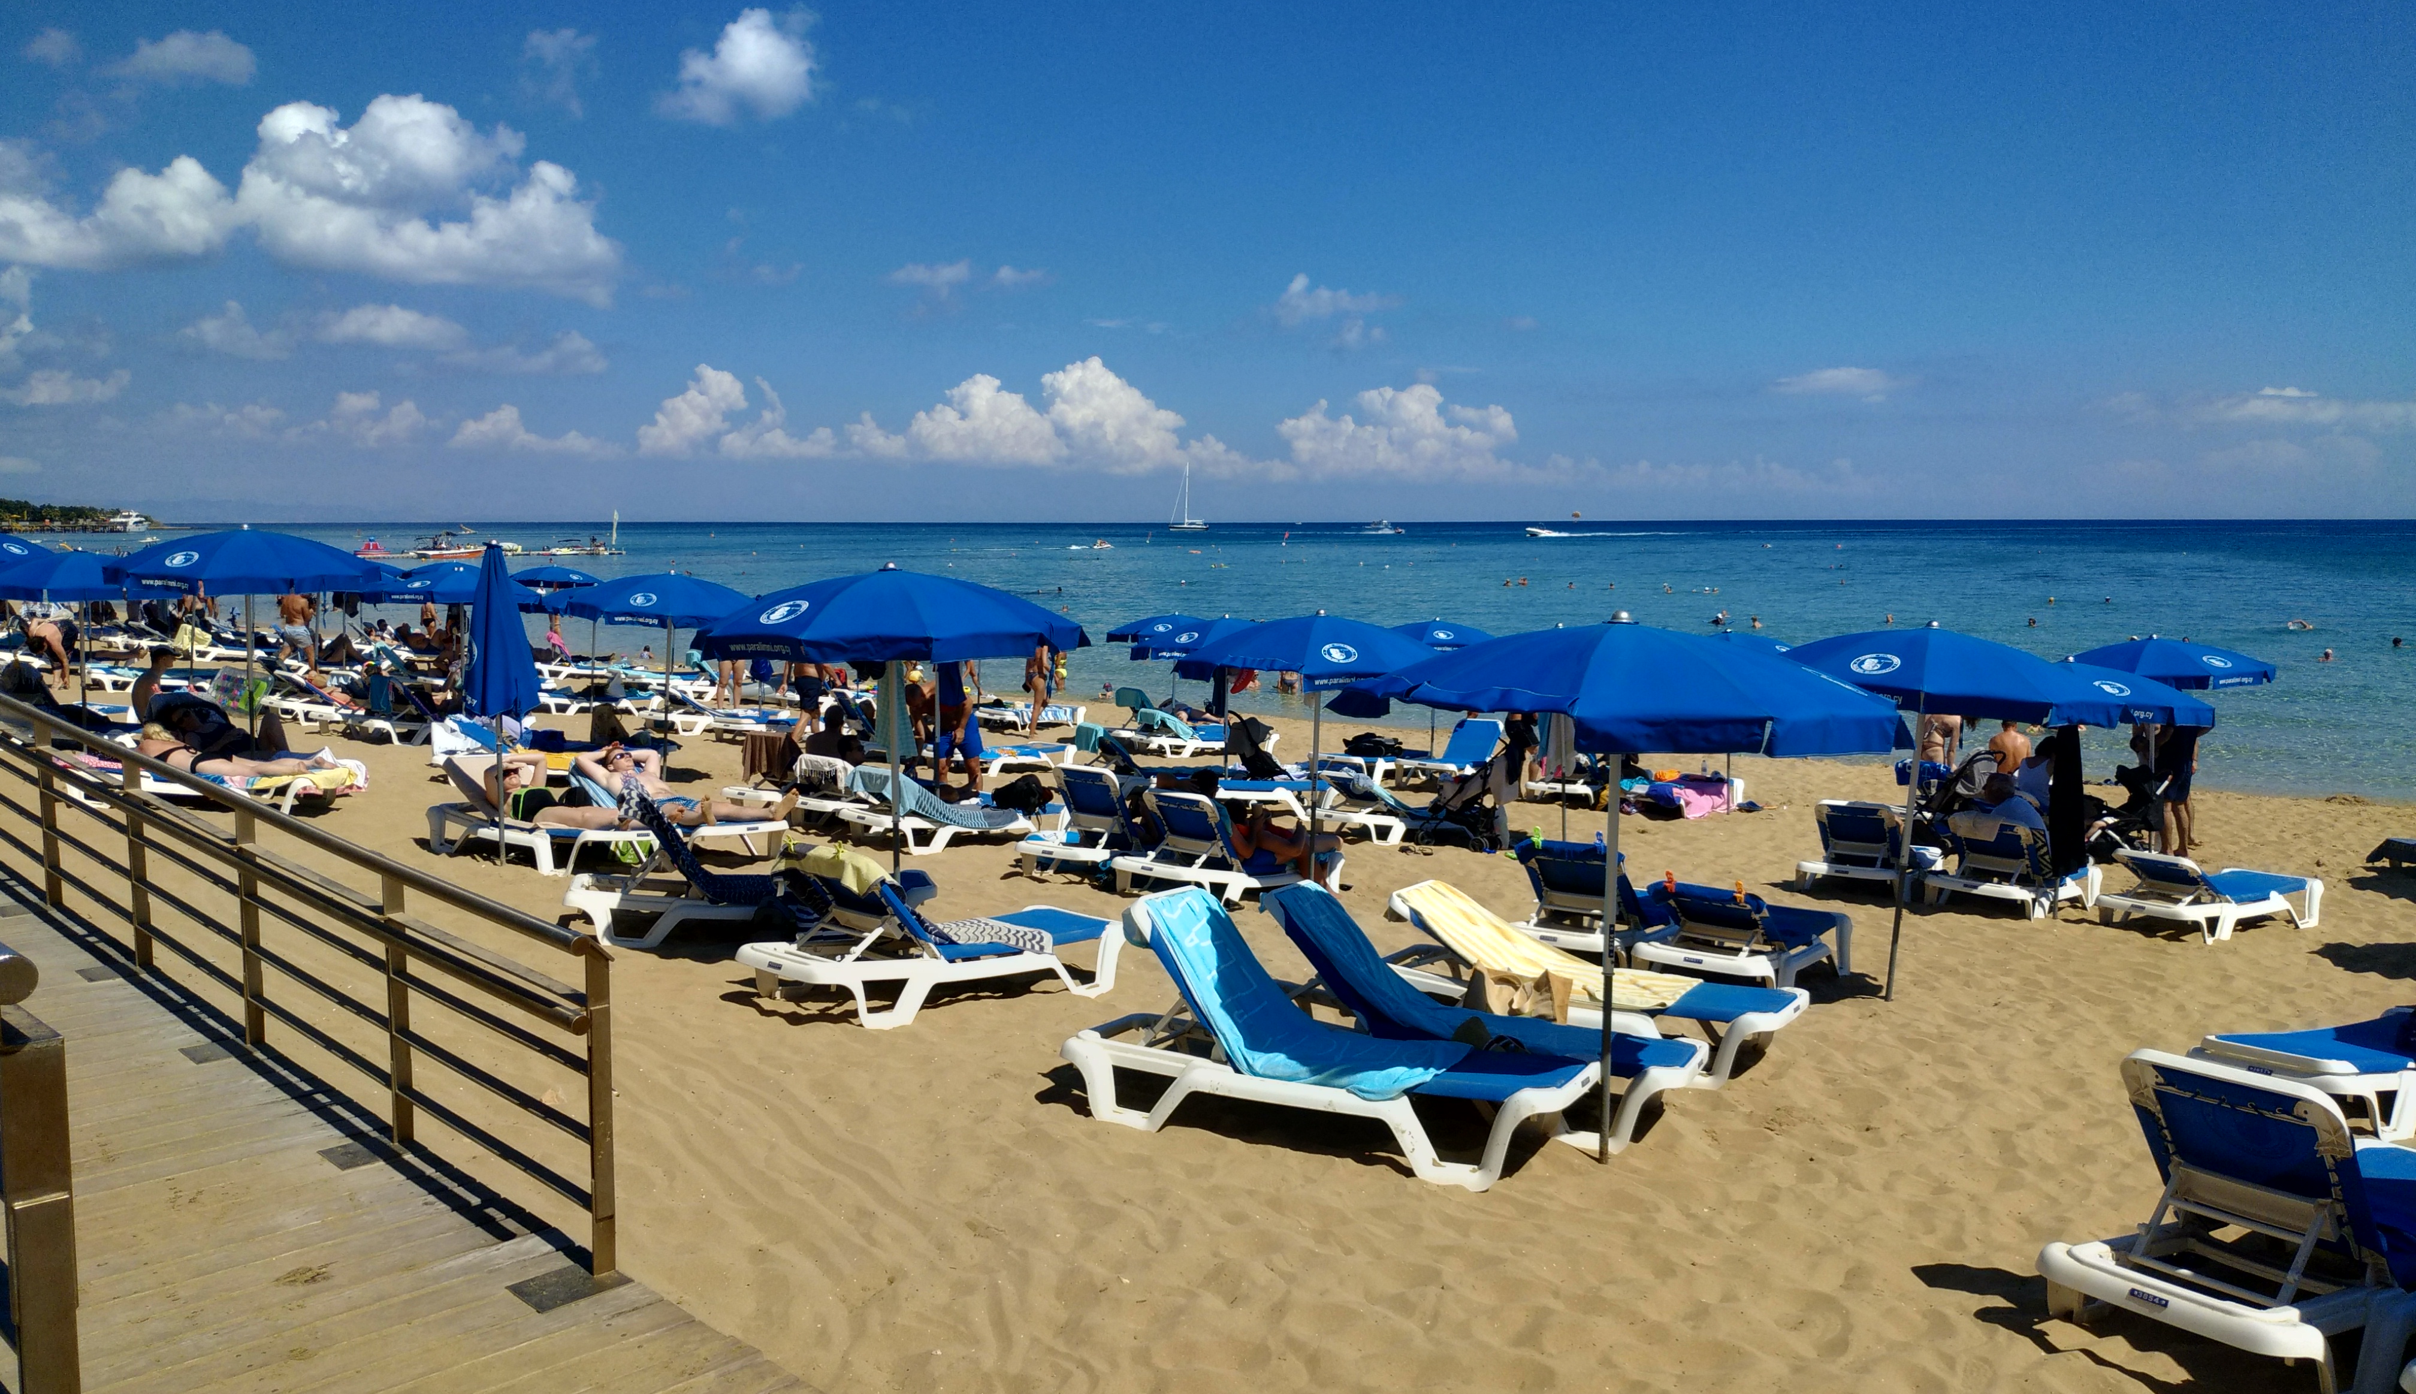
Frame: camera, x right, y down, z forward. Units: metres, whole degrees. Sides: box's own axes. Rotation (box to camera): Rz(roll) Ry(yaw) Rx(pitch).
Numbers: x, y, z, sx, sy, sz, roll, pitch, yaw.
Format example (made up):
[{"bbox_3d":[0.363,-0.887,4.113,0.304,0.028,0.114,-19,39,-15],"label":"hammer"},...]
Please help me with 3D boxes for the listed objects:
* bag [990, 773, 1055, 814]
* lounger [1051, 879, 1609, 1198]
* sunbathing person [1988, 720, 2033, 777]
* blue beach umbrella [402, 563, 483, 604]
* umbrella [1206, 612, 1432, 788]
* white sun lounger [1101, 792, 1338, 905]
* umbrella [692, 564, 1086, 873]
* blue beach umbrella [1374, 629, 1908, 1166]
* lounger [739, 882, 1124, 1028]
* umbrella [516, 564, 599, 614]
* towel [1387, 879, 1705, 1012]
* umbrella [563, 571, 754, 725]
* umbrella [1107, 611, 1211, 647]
[{"bbox_3d":[-1.549,0.802,13.958,0.500,0.320,0.320,0,6,0],"label":"bag"},{"bbox_3d":[0.440,1.215,6.384,1.920,0.870,0.710,3,7,27],"label":"lounger"},{"bbox_3d":[9.327,0.980,19.585,0.480,1.650,0.300,3,7,27],"label":"sunbathing person"},{"bbox_3d":[-9.444,-0.585,21.254,2.100,2.200,2.100,0,6,0],"label":"blue beach umbrella"},{"bbox_3d":[0.811,0.444,12.011,2.100,2.120,2.100,0,6,0],"label":"umbrella"},{"bbox_3d":[0.254,1.050,12.354,0.730,0.800,1.900,5,4,37],"label":"white sun lounger"},{"bbox_3d":[-1.689,0.249,9.050,2.050,1.930,2.050,0,6,0],"label":"umbrella"},{"bbox_3d":[1.589,0.760,6.564,2.100,2.150,2.100,0,6,0],"label":"blue beach umbrella"},{"bbox_3d":[-1.391,1.180,8.739,0.730,0.750,1.900,5,4,43],"label":"lounger"},{"bbox_3d":[-13.625,-1.771,35.101,2.050,1.950,2.050,0,6,0],"label":"umbrella"},{"bbox_3d":[1.544,1.108,7.601,1.330,0.420,0.600,3,7,27],"label":"towel"},{"bbox_3d":[-5.239,-0.249,16.502,2.050,1.970,2.050,0,6,0],"label":"umbrella"},{"bbox_3d":[-0.450,-0.271,24.301,2.050,1.950,2.050,0,6,0],"label":"umbrella"}]

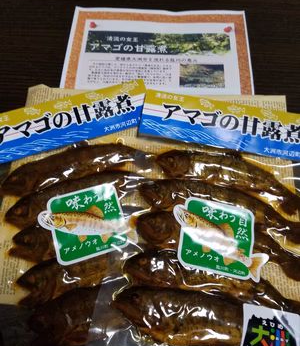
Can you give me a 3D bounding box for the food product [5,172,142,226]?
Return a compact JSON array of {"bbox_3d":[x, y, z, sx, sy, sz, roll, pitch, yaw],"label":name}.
[{"bbox_3d":[-0.065,0.019,0.270,0.129,0.022,0.036,-20,68,-8],"label":"food product"}]

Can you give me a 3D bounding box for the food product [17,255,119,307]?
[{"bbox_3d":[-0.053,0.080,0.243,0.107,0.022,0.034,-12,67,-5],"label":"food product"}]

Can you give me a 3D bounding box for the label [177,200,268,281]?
[{"bbox_3d":[0.056,0.053,0.244,0.082,0.006,0.057,11,67,5],"label":"label"}]

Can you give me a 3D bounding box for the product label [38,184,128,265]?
[{"bbox_3d":[-0.051,0.043,0.252,0.081,0.006,0.059,-14,67,-5],"label":"product label"}]

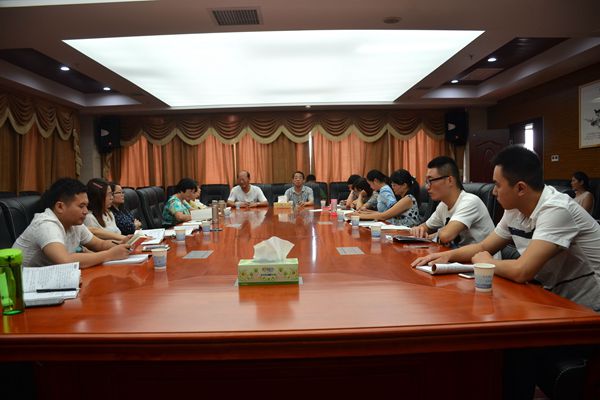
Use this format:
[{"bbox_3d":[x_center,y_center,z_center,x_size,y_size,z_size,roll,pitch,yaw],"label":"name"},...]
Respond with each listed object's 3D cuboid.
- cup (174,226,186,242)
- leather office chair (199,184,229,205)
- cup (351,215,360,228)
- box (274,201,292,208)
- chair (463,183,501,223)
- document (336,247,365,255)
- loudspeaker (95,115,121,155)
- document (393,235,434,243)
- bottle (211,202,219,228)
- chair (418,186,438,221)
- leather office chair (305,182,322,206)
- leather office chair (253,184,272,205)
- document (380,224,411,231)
[{"bbox_3d":[-0.812,0.236,3.058,0.073,0.086,0.073,-1,2,-1],"label":"cup"},{"bbox_3d":[-1.615,0.272,8.600,0.610,1.090,0.660,-1,3,-1],"label":"leather office chair"},{"bbox_3d":[0.456,0.186,3.680,0.074,0.088,0.074,-1,3,0],"label":"cup"},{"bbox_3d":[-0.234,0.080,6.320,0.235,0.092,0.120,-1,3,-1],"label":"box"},{"bbox_3d":[1.028,0.432,3.123,0.700,1.080,0.650,-1,2,-1],"label":"chair"},{"bbox_3d":[0.266,0.268,2.388,0.122,0.005,0.235,-1,2,-1],"label":"document"},{"bbox_3d":[-3.502,-1.182,8.185,0.410,0.650,0.400,-2,10,-13],"label":"loudspeaker"},{"bbox_3d":[0.722,0.240,2.753,0.260,0.020,0.220,-1,2,10],"label":"document"},{"bbox_3d":[-0.811,0.118,4.320,0.062,0.222,0.062,-1,3,-1],"label":"bottle"},{"bbox_3d":[1.010,0.395,3.992,0.700,1.080,0.650,-1,2,-1],"label":"chair"},{"bbox_3d":[0.039,0.308,6.950,0.620,1.090,0.660,-1,3,-1],"label":"leather office chair"},{"bbox_3d":[-0.734,0.326,6.950,0.620,1.090,0.660,-1,3,-1],"label":"leather office chair"},{"bbox_3d":[0.768,0.220,3.600,0.270,0.012,0.240,-1,3,-1],"label":"document"}]

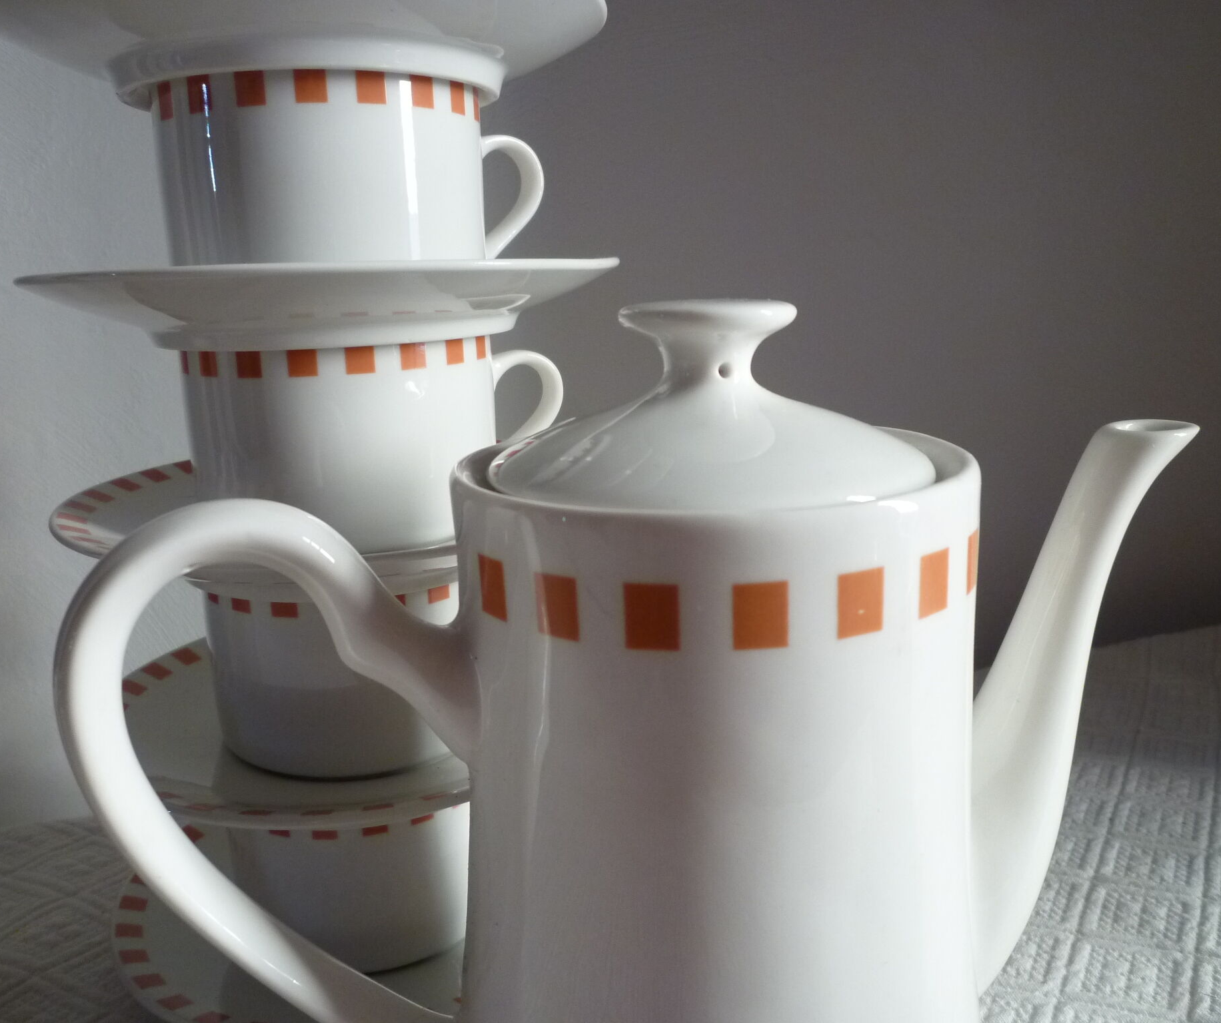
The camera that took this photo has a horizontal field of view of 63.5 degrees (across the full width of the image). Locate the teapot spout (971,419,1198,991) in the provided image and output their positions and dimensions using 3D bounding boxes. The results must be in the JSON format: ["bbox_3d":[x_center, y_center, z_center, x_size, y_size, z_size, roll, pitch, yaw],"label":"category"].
[{"bbox_3d":[0.096,0.046,0.212,0.058,0.131,0.026,-5,14,-13],"label":"teapot spout"}]

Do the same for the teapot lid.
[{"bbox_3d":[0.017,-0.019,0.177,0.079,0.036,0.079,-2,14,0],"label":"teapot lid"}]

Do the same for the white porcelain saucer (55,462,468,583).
[{"bbox_3d":[-0.073,0.001,0.282,0.150,0.019,0.150,-2,14,0],"label":"white porcelain saucer"}]

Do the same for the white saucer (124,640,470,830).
[{"bbox_3d":[-0.071,0.060,0.293,0.150,0.019,0.150,-2,14,0],"label":"white saucer"}]

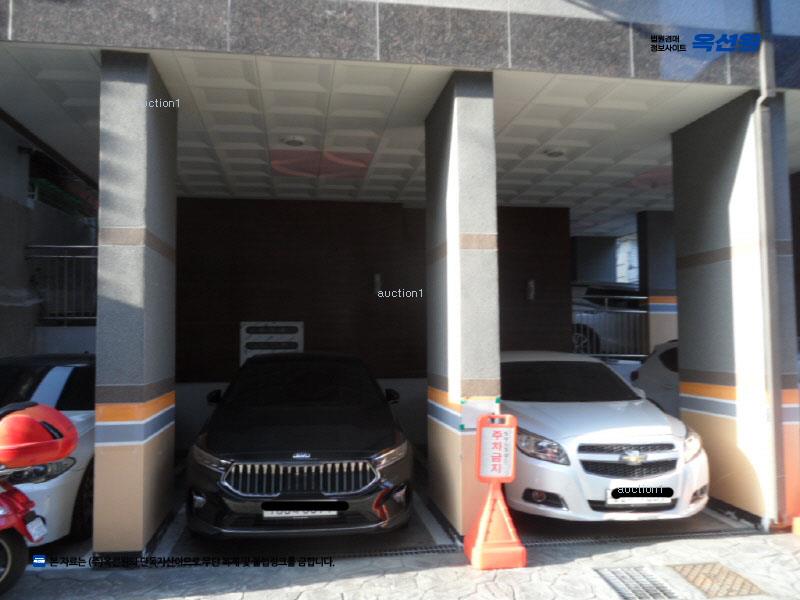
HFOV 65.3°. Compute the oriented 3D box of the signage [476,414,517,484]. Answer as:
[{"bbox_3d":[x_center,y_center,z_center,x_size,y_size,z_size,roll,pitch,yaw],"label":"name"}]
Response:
[{"bbox_3d":[0.727,1.113,4.691,0.290,0.495,0.050,3,-4,-9],"label":"signage"}]

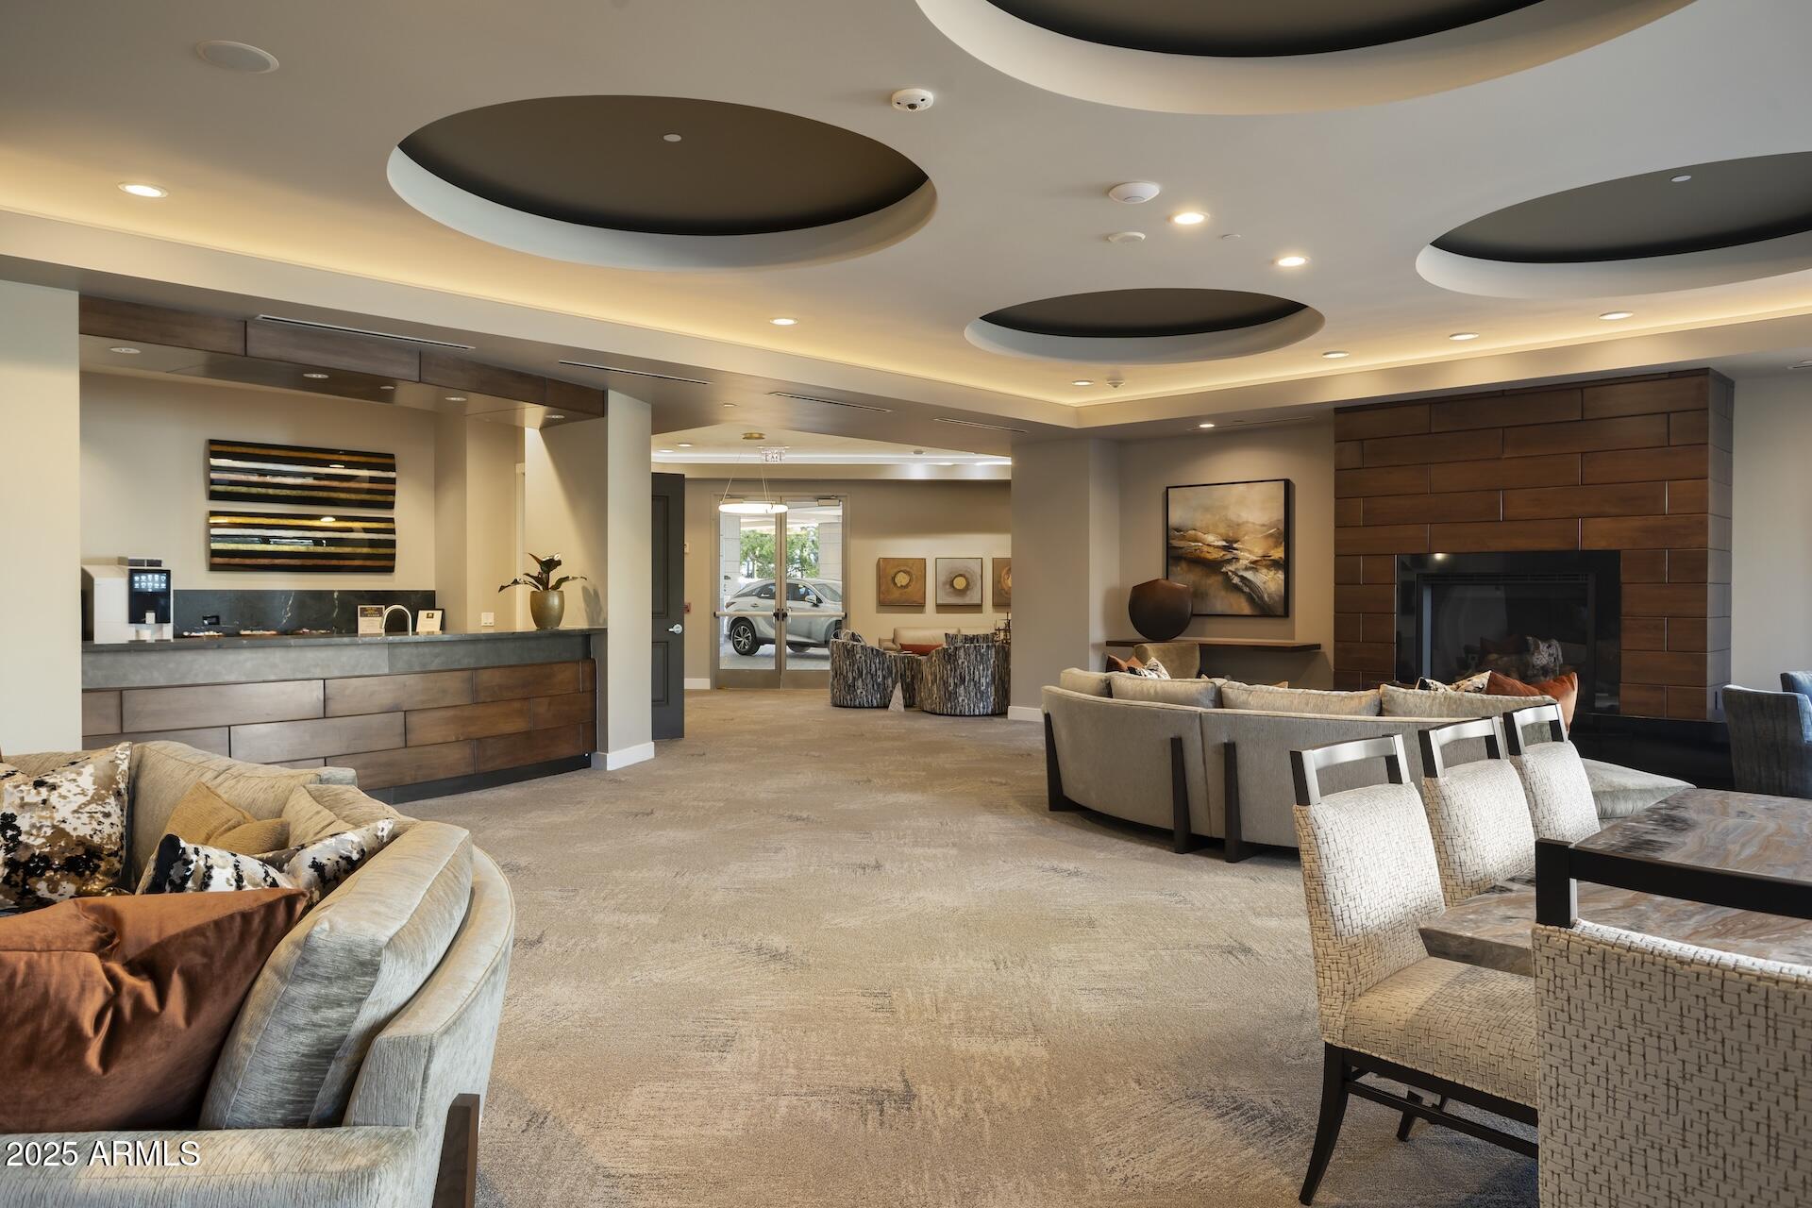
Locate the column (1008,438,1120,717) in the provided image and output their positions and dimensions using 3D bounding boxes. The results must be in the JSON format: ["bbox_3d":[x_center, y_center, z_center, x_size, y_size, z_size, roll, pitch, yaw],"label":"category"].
[{"bbox_3d":[1.604,-0.207,12.224,0.975,2.803,0.500,1,1,44],"label":"column"}]

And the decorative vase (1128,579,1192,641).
[{"bbox_3d":[2.376,0.053,11.293,0.609,0.569,0.500,1,1,44],"label":"decorative vase"}]

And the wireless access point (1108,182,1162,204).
[{"bbox_3d":[1.007,-1.796,5.323,0.225,0.045,0.225,0,1,0],"label":"wireless access point"}]

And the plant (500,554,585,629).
[{"bbox_3d":[-2.816,-0.094,9.366,0.680,0.600,0.580,0,1,0],"label":"plant"}]

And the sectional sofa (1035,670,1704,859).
[{"bbox_3d":[2.240,0.831,6.374,3.267,0.840,1.744,1,1,42],"label":"sectional sofa"}]

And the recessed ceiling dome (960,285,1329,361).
[{"bbox_3d":[1.605,-1.950,8.178,2.363,0.210,2.363,0,1,0],"label":"recessed ceiling dome"}]

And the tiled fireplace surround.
[{"bbox_3d":[4.677,-0.404,9.223,2.575,2.348,0.730,1,1,44],"label":"tiled fireplace surround"}]

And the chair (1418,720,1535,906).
[{"bbox_3d":[1.644,0.798,2.933,0.500,0.970,0.600,0,1,-45],"label":"chair"}]

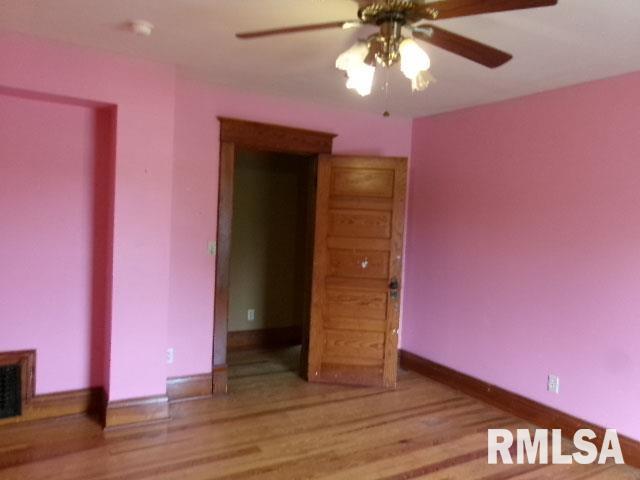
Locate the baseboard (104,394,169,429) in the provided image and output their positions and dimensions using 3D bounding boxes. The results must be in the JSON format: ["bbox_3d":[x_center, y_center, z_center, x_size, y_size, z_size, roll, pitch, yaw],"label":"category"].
[{"bbox_3d":[-1.248,1.173,3.430,0.420,0.182,0.030,1,3,-32],"label":"baseboard"}]

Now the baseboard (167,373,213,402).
[{"bbox_3d":[-1.032,1.156,3.903,0.392,0.187,0.030,1,3,-32],"label":"baseboard"}]

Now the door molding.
[{"bbox_3d":[-0.395,0.151,4.271,1.110,2.211,0.160,1,3,-32],"label":"door molding"}]

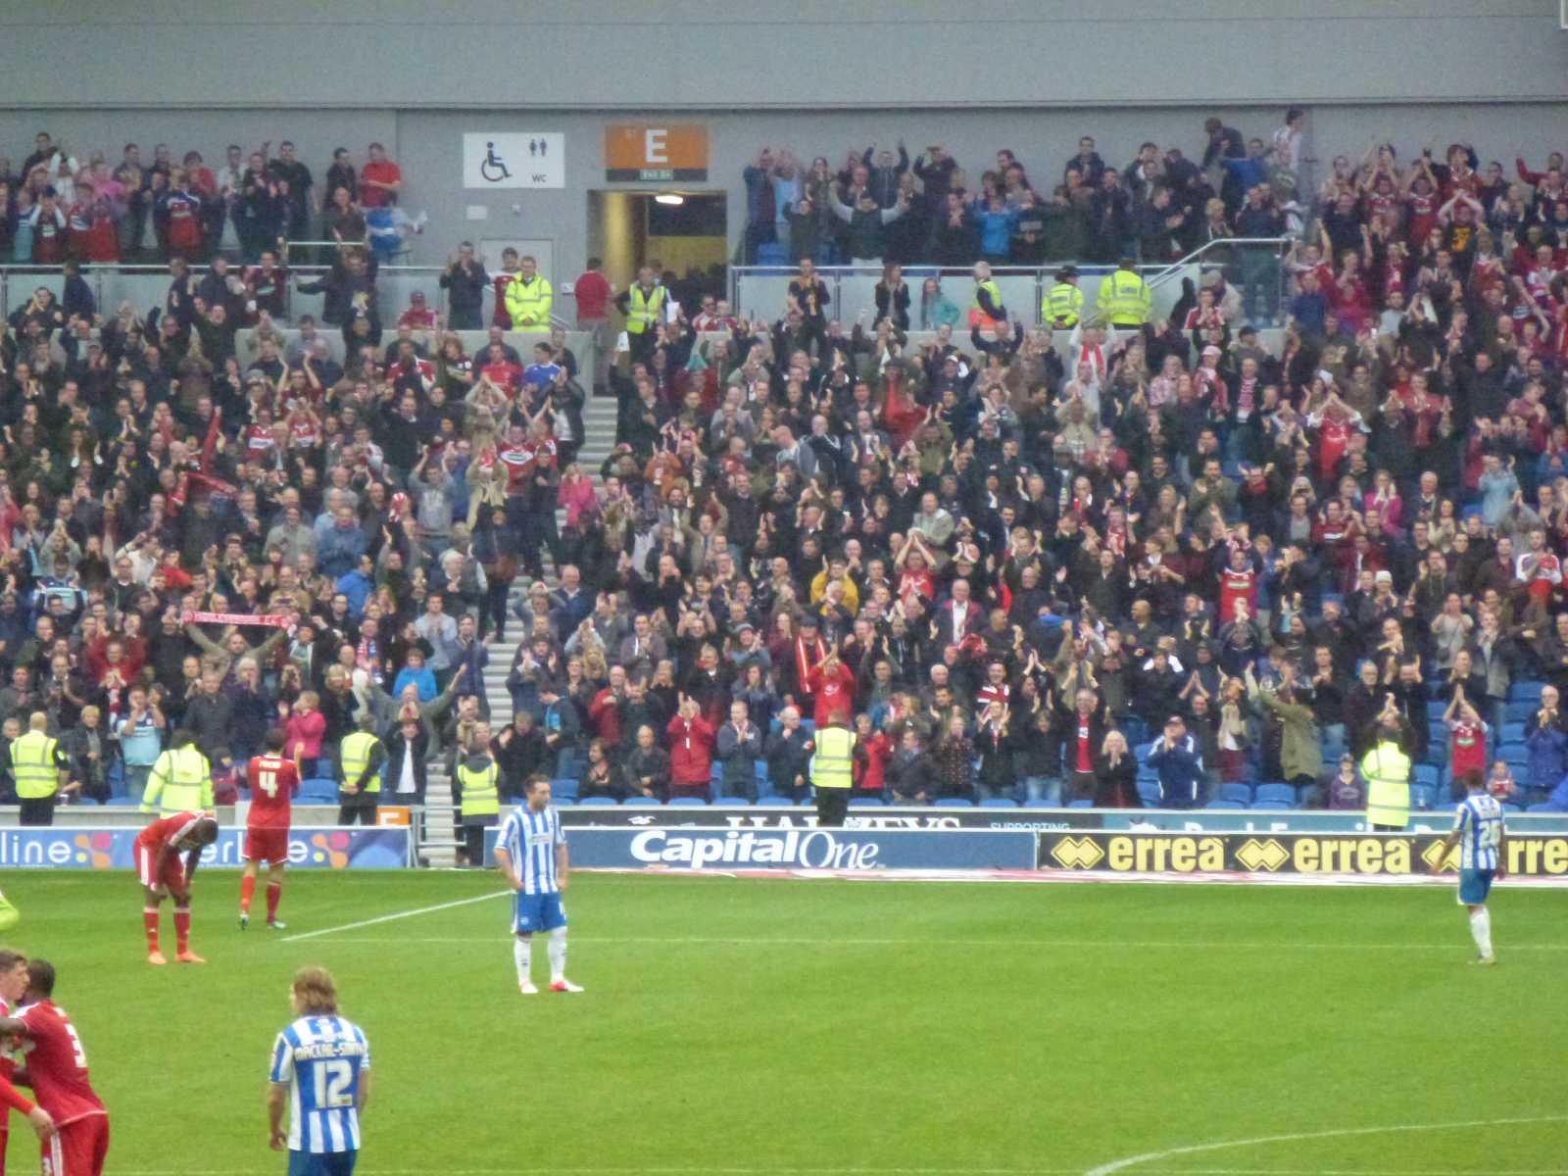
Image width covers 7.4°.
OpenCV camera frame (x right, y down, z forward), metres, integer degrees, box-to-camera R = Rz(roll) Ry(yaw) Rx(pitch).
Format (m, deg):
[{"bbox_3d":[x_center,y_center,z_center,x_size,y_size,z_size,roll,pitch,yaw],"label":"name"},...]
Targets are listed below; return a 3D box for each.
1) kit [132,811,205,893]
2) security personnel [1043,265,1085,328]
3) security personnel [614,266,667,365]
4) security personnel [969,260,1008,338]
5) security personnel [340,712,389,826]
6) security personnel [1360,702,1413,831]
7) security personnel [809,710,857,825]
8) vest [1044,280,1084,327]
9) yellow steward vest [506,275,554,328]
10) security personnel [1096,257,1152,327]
[{"bbox_3d":[-5.359,2.301,105.000,0.560,0.700,0.470,0,1,41],"label":"kit"},{"bbox_3d":[3.492,-3.178,150.300,0.530,1.680,0.360,0,0,12],"label":"security personnel"},{"bbox_3d":[-1.752,-3.089,147.300,0.600,1.700,0.370,0,1,-3],"label":"security personnel"},{"bbox_3d":[2.490,-3.150,148.000,0.380,1.720,0.500,1,1,37],"label":"security personnel"},{"bbox_3d":[-4.617,2.269,132.000,0.500,1.760,0.350,1,1,37],"label":"security personnel"},{"bbox_3d":[6.513,2.283,130.200,0.560,1.720,0.400,0,0,-6],"label":"security personnel"},{"bbox_3d":[0.542,2.226,131.600,0.540,1.790,0.350,0,1,1],"label":"security personnel"},{"bbox_3d":[3.492,-3.537,150.300,0.490,0.590,0.340,0,0,12],"label":"vest"},{"bbox_3d":[-3.190,-3.536,151.200,0.600,0.770,0.380,0,0,2],"label":"yellow steward vest"},{"bbox_3d":[4.176,-3.193,148.000,0.640,1.740,0.380,0,1,-10],"label":"security personnel"}]

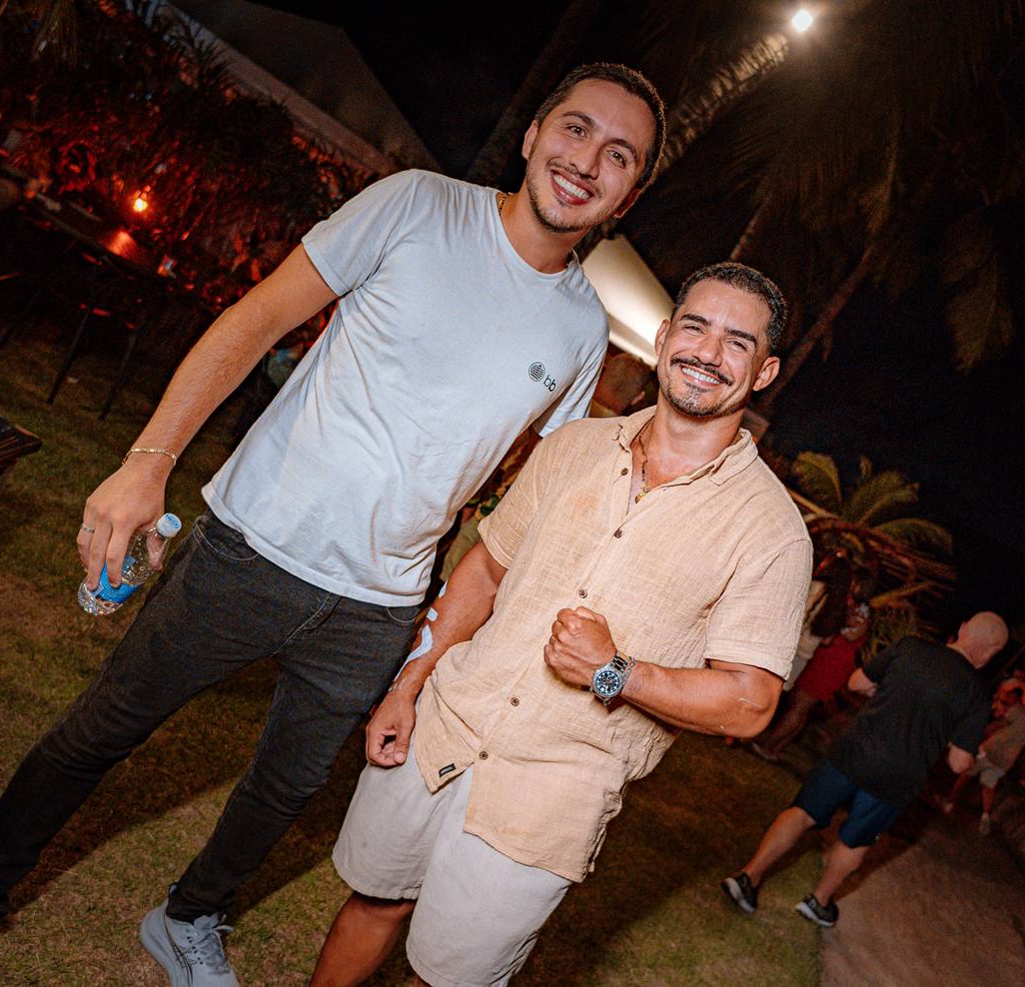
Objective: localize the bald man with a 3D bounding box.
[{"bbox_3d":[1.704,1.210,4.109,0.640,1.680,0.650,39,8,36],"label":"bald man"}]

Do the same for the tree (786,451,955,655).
[{"bbox_3d":[3.058,0.877,9.045,2.250,2.600,2.200,36,7,18],"label":"tree"}]

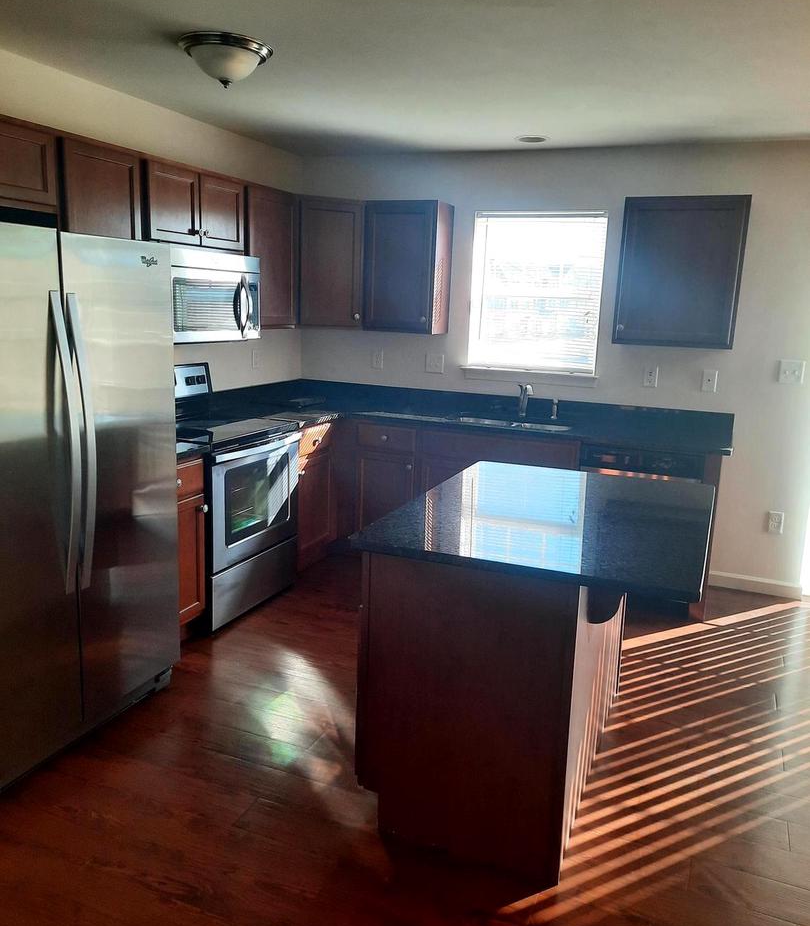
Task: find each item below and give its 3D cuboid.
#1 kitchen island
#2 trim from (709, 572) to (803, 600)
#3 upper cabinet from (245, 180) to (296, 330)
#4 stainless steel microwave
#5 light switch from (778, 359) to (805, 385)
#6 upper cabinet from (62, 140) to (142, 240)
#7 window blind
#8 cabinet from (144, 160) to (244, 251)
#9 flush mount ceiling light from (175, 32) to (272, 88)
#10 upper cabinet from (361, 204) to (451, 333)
[{"bbox_3d":[0.504,0.600,2.713,0.936,0.911,1.267,7,13,22],"label":"kitchen island"},{"bbox_3d":[2.015,0.703,4.492,0.499,0.082,0.016,7,13,22],"label":"trim"},{"bbox_3d":[-0.877,-1.145,4.414,0.320,0.763,0.504,7,13,22],"label":"upper cabinet"},{"bbox_3d":[-1.086,-0.827,3.860,0.410,0.420,0.757,7,13,22],"label":"stainless steel microwave"},{"bbox_3d":[2.090,-0.489,4.224,0.119,0.120,0.015,7,13,21],"label":"light switch"},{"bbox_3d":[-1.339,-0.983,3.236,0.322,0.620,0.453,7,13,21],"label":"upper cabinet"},{"bbox_3d":[0.792,-1.024,4.712,0.787,0.931,0.090,7,13,22],"label":"window blind"},{"bbox_3d":[-1.104,-1.219,3.767,0.322,0.355,0.758,7,13,21],"label":"cabinet"},{"bbox_3d":[-0.663,-1.467,2.896,0.345,0.140,0.345,2,12,0],"label":"flush mount ceiling light"},{"bbox_3d":[0.017,-1.189,4.781,0.458,0.757,0.318,7,13,21],"label":"upper cabinet"}]

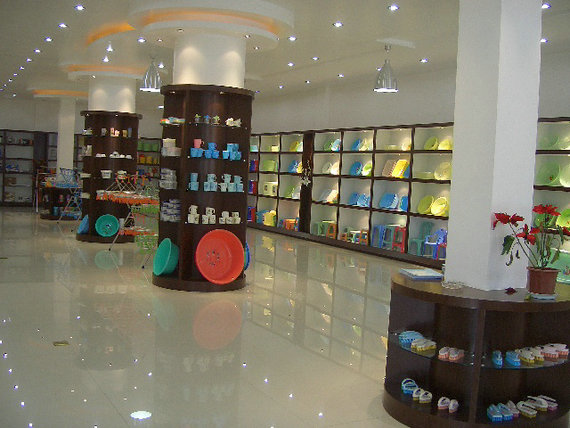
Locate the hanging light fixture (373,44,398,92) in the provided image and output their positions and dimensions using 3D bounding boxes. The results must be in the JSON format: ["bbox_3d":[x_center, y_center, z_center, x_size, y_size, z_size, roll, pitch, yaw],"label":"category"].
[{"bbox_3d":[1.414,-2.015,8.930,0.340,0.670,0.340,3,4,0],"label":"hanging light fixture"}]

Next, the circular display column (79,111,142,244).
[{"bbox_3d":[-3.336,-0.693,12.200,1.170,2.480,1.170,1,4,-30],"label":"circular display column"}]

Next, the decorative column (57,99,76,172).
[{"bbox_3d":[-5.543,-1.865,16.300,0.440,2.300,0.440,1,4,-30],"label":"decorative column"}]

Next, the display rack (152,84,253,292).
[{"bbox_3d":[-1.031,-0.330,8.150,1.190,2.550,1.190,3,4,0],"label":"display rack"}]

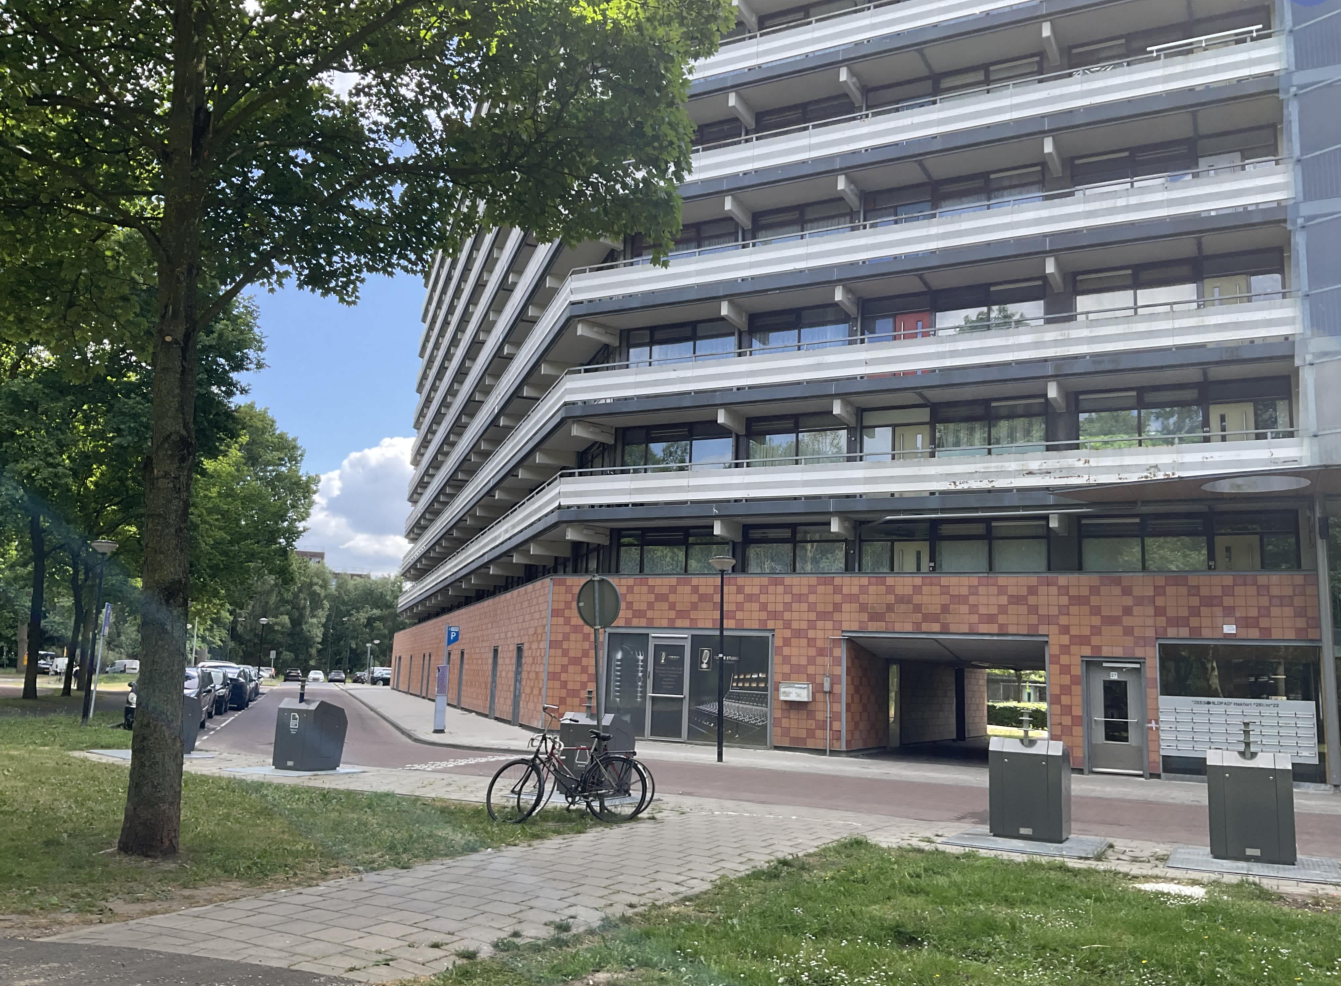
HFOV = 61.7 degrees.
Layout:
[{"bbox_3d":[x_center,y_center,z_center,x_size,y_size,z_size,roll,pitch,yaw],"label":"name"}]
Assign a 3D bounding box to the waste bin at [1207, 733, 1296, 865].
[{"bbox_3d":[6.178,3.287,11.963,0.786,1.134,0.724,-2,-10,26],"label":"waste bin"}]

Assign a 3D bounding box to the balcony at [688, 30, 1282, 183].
[{"bbox_3d":[6.063,-8.748,27.090,15.300,0.950,1.000,-3,-10,27],"label":"balcony"}]

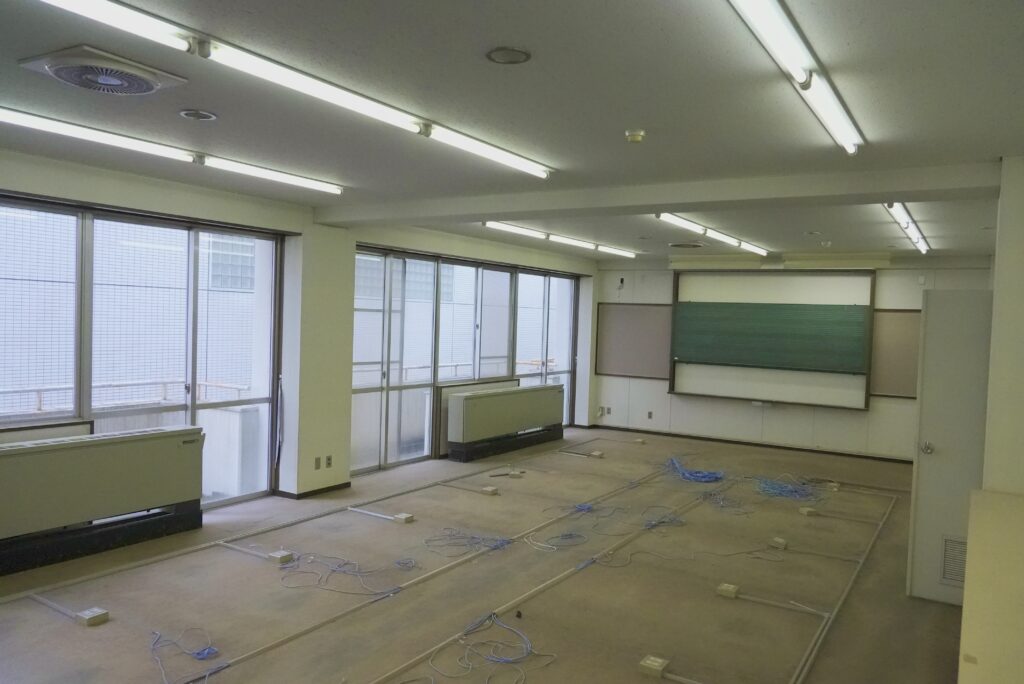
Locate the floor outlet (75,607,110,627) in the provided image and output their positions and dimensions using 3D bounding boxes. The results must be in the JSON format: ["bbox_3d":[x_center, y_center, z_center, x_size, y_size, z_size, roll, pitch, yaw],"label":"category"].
[{"bbox_3d":[-2.367,1.554,4.180,0.116,0.044,0.113,3,2,32],"label":"floor outlet"}]

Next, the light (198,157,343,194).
[{"bbox_3d":[-1.659,-1.155,5.212,0.130,0.072,1.240,3,2,32],"label":"light"}]

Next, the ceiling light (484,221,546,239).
[{"bbox_3d":[0.072,-1.184,7.949,0.130,0.072,1.252,3,2,32],"label":"ceiling light"}]

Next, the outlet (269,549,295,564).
[{"bbox_3d":[-1.657,1.542,5.311,0.112,0.044,0.112,3,2,32],"label":"outlet"}]

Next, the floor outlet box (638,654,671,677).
[{"bbox_3d":[0.721,1.630,3.712,0.112,0.044,0.113,3,2,32],"label":"floor outlet box"}]

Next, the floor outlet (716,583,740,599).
[{"bbox_3d":[1.413,1.619,4.812,0.111,0.043,0.104,3,2,32],"label":"floor outlet"}]

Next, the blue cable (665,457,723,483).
[{"bbox_3d":[2.084,1.461,8.495,0.606,0.140,0.734,2,2,14],"label":"blue cable"}]

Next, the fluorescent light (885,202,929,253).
[{"bbox_3d":[3.832,-1.029,7.089,0.130,0.072,3.722,3,2,32],"label":"fluorescent light"}]

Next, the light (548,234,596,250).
[{"bbox_3d":[0.757,-1.195,9.032,0.130,0.072,1.269,3,2,32],"label":"light"}]

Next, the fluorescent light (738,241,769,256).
[{"bbox_3d":[3.014,-1.139,9.171,0.100,0.085,1.230,3,2,33],"label":"fluorescent light"}]

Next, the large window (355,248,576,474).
[{"bbox_3d":[-0.451,0.196,10.063,0.120,2.502,5.598,3,2,32],"label":"large window"}]

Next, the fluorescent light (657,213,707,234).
[{"bbox_3d":[1.642,-1.121,7.081,0.100,0.085,1.230,3,2,33],"label":"fluorescent light"}]

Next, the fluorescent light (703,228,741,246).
[{"bbox_3d":[2.329,-1.129,8.113,0.100,0.085,1.230,3,2,33],"label":"fluorescent light"}]

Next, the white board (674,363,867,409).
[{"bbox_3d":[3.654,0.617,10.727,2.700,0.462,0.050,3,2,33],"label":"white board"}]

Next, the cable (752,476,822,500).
[{"bbox_3d":[2.911,1.535,7.804,0.618,0.090,0.774,3,2,21],"label":"cable"}]

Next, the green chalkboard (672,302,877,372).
[{"bbox_3d":[3.665,-0.083,10.690,2.692,0.930,0.050,3,2,33],"label":"green chalkboard"}]

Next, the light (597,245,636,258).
[{"bbox_3d":[1.478,-1.218,10.056,0.100,0.085,1.230,3,2,33],"label":"light"}]

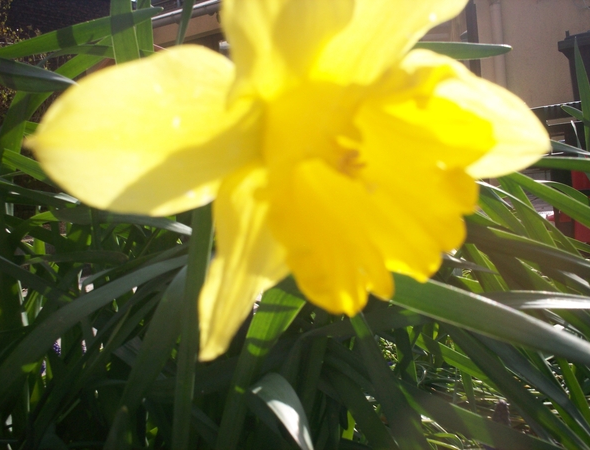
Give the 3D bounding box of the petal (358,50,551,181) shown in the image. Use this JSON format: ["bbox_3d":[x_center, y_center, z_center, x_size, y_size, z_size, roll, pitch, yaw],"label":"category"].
[{"bbox_3d":[0.036,-0.024,0.137,0.042,0.028,0.014,4,14,-18],"label":"petal"}]

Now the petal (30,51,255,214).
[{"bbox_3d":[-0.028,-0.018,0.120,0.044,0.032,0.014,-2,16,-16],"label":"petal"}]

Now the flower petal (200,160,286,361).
[{"bbox_3d":[-0.011,0.008,0.132,0.018,0.041,0.014,10,12,-19],"label":"flower petal"}]

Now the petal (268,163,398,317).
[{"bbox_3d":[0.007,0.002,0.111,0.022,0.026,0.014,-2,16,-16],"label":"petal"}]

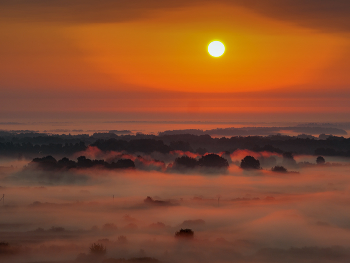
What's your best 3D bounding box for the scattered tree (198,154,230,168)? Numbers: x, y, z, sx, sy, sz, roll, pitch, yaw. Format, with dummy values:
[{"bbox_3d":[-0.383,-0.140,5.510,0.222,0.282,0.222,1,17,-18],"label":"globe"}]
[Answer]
[{"bbox_3d":[32.420,28.000,1448.420,25.300,17.300,20.200,0,0,0],"label":"scattered tree"}]

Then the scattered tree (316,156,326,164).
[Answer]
[{"bbox_3d":[141.820,29.580,1667.880,9.200,10.700,9.200,0,0,0],"label":"scattered tree"}]

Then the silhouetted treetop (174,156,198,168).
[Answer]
[{"bbox_3d":[10.110,28.840,1448.420,19.400,15.600,15.500,0,0,0],"label":"silhouetted treetop"}]

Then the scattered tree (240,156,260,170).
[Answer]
[{"bbox_3d":[65.510,28.970,1487.570,16.900,14.700,16.000,0,0,0],"label":"scattered tree"}]

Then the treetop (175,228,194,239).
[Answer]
[{"bbox_3d":[3.860,40.190,663.130,7.300,5.200,6.600,0,0,0],"label":"treetop"}]

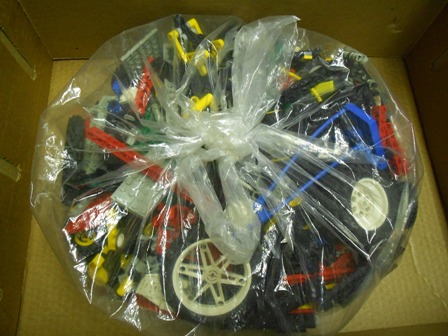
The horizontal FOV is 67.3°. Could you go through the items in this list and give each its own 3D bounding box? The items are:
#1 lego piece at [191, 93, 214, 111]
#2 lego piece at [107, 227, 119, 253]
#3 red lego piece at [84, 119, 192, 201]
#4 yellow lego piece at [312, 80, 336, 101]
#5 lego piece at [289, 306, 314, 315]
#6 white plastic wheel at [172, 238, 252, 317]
[{"bbox_3d":[-0.019,-0.059,0.297,0.022,0.008,0.012,-40,87,-7],"label":"lego piece"},{"bbox_3d":[-0.089,0.057,0.269,0.008,0.008,0.020,2,71,-11],"label":"lego piece"},{"bbox_3d":[-0.073,-0.005,0.284,0.128,0.010,0.008,30,37,23],"label":"red lego piece"},{"bbox_3d":[0.092,-0.071,0.314,0.021,0.009,0.015,-13,82,5],"label":"yellow lego piece"},{"bbox_3d":[0.062,0.115,0.270,0.021,0.008,0.009,-1,65,-4],"label":"lego piece"},{"bbox_3d":[-0.009,0.085,0.269,0.061,0.014,0.061,0,93,-2],"label":"white plastic wheel"}]

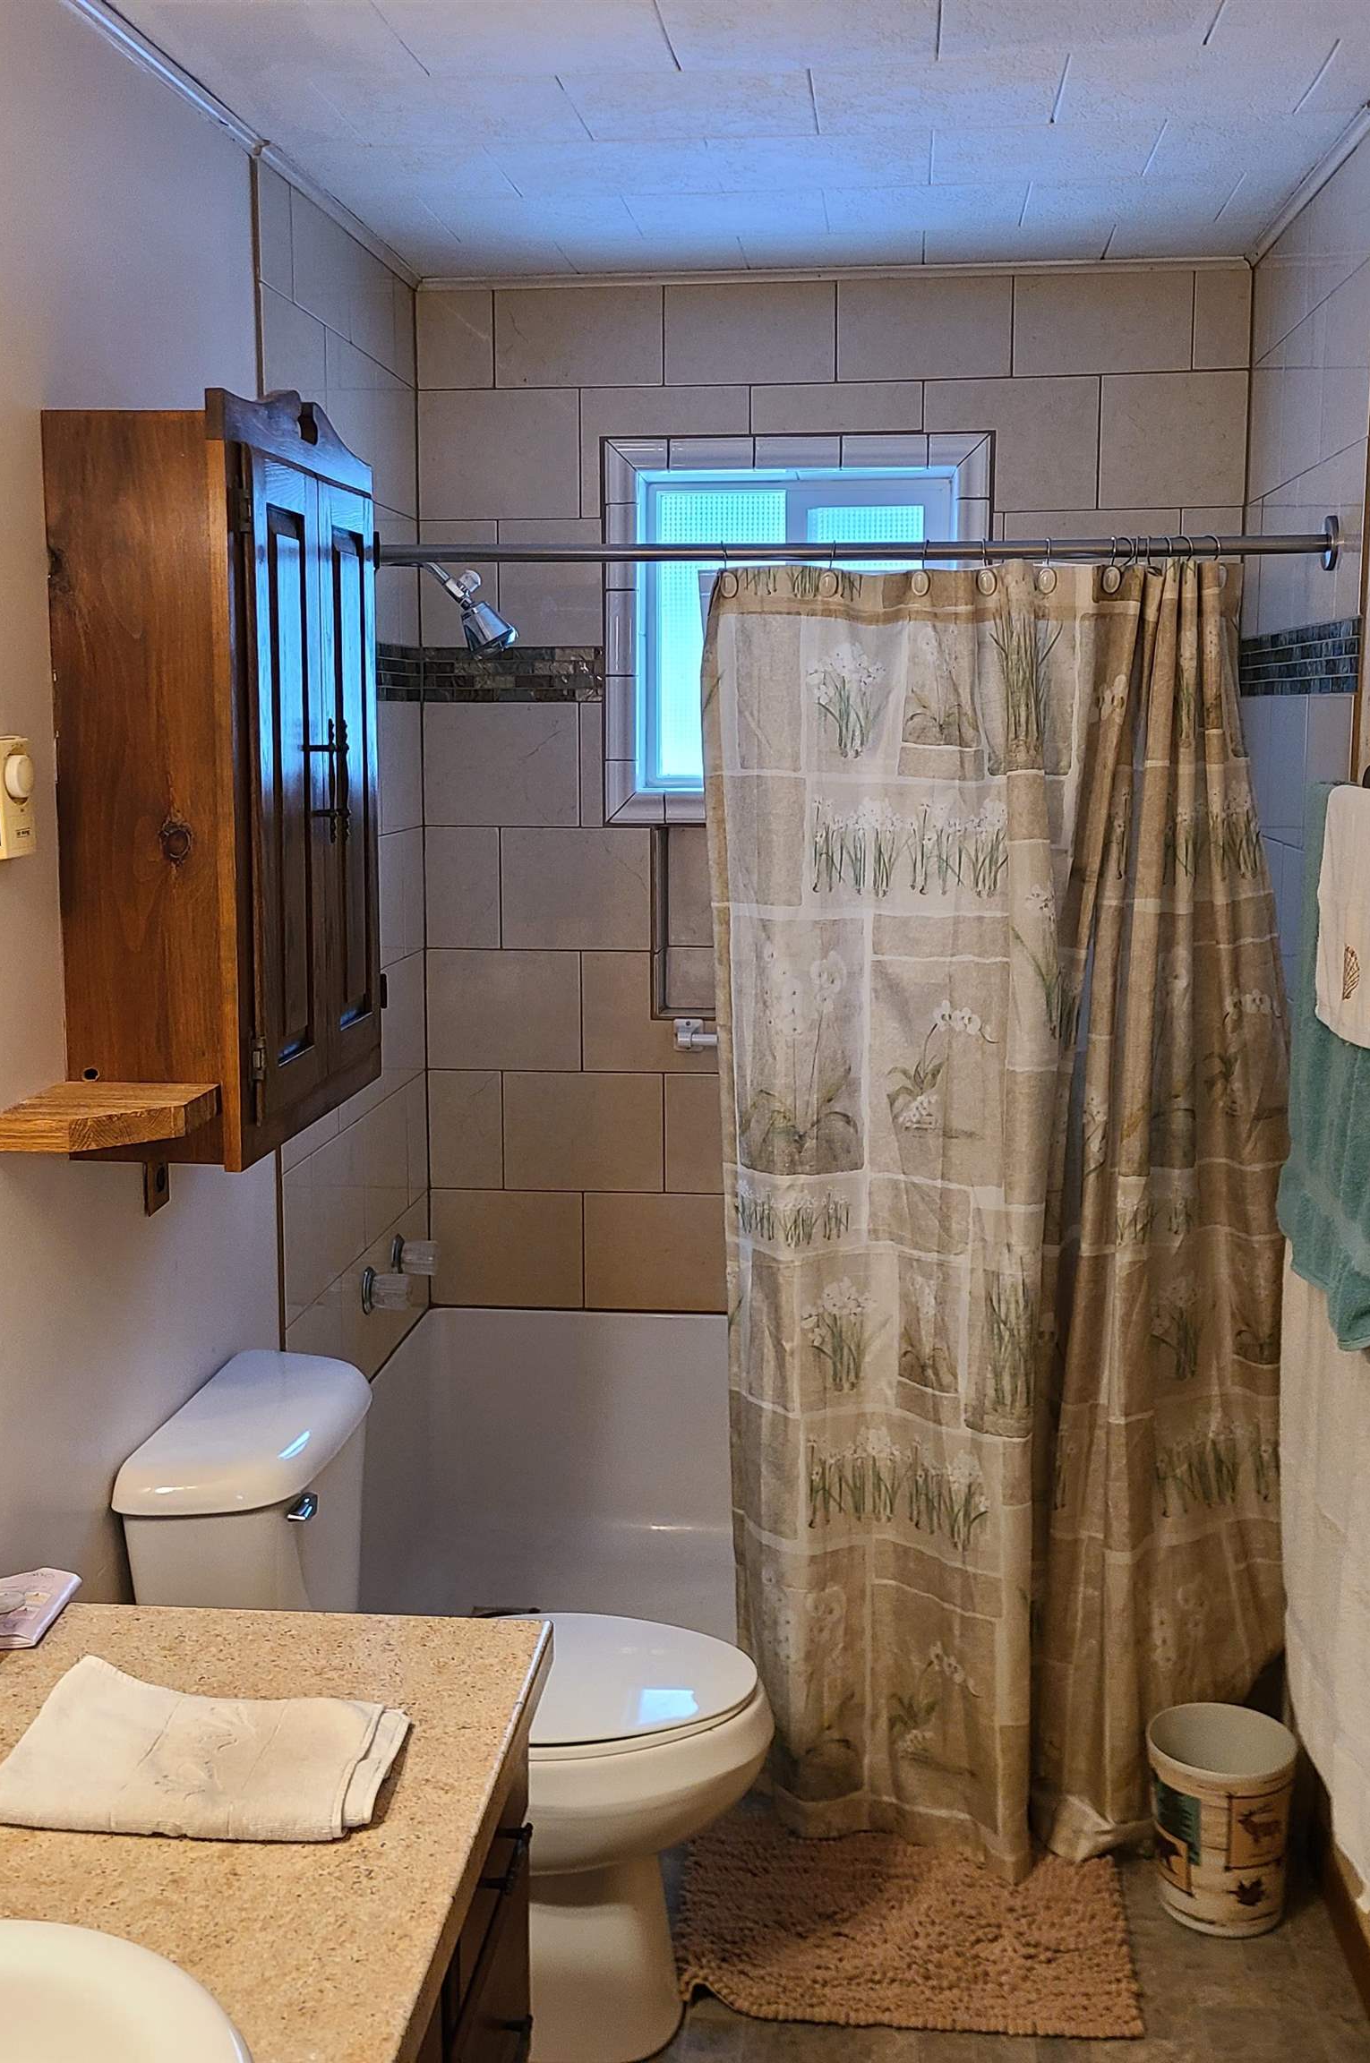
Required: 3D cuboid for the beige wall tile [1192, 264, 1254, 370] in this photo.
[{"bbox_3d":[0.934,-1.228,3.585,0.101,0.168,0.010,1,9,6],"label":"beige wall tile"}]

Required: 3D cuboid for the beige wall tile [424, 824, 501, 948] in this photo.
[{"bbox_3d":[-0.417,-0.269,3.888,0.143,0.230,0.010,1,9,6],"label":"beige wall tile"}]

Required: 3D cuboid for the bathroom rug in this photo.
[{"bbox_3d":[0.292,1.178,2.765,0.595,0.030,0.450,1,9,6],"label":"bathroom rug"}]

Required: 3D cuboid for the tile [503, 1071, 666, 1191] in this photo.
[{"bbox_3d":[-0.191,0.190,3.909,0.306,0.226,0.010,1,8,6],"label":"tile"}]

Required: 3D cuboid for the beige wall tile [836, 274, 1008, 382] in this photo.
[{"bbox_3d":[0.423,-1.235,3.637,0.305,0.168,0.010,1,9,6],"label":"beige wall tile"}]

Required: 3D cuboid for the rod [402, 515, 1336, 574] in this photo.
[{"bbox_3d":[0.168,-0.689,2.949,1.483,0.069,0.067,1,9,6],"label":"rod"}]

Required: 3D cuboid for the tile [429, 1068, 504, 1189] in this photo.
[{"bbox_3d":[-0.415,0.188,3.932,0.142,0.229,0.010,1,8,6],"label":"tile"}]

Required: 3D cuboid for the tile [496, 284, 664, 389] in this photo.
[{"bbox_3d":[-0.191,-1.252,3.715,0.308,0.176,0.010,1,9,6],"label":"tile"}]

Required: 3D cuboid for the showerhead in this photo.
[{"bbox_3d":[-0.357,-0.704,3.433,0.162,0.149,0.076,1,9,6],"label":"showerhead"}]

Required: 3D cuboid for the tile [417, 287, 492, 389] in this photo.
[{"bbox_3d":[-0.411,-1.244,3.719,0.140,0.170,0.010,1,8,6],"label":"tile"}]

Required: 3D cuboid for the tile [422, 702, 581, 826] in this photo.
[{"bbox_3d":[-0.340,-0.497,3.845,0.297,0.230,0.010,1,9,6],"label":"tile"}]

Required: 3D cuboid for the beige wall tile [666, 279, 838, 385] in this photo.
[{"bbox_3d":[0.117,-1.240,3.668,0.305,0.168,0.010,1,9,6],"label":"beige wall tile"}]

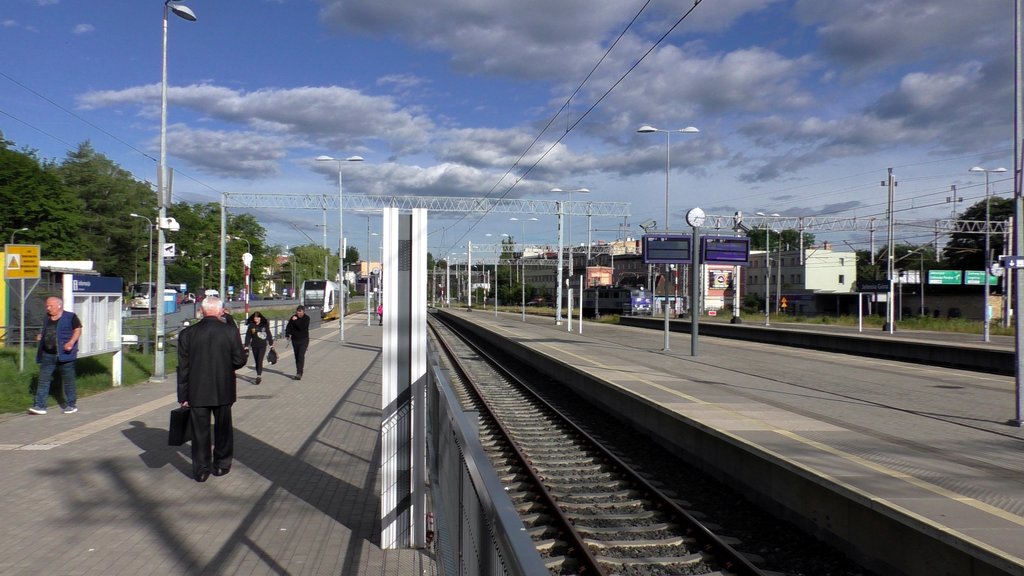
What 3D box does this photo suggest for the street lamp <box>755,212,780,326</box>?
[{"bbox_3d":[19.070,-1.381,60.800,2.000,8.450,0.350,0,-1,-7],"label":"street lamp"}]

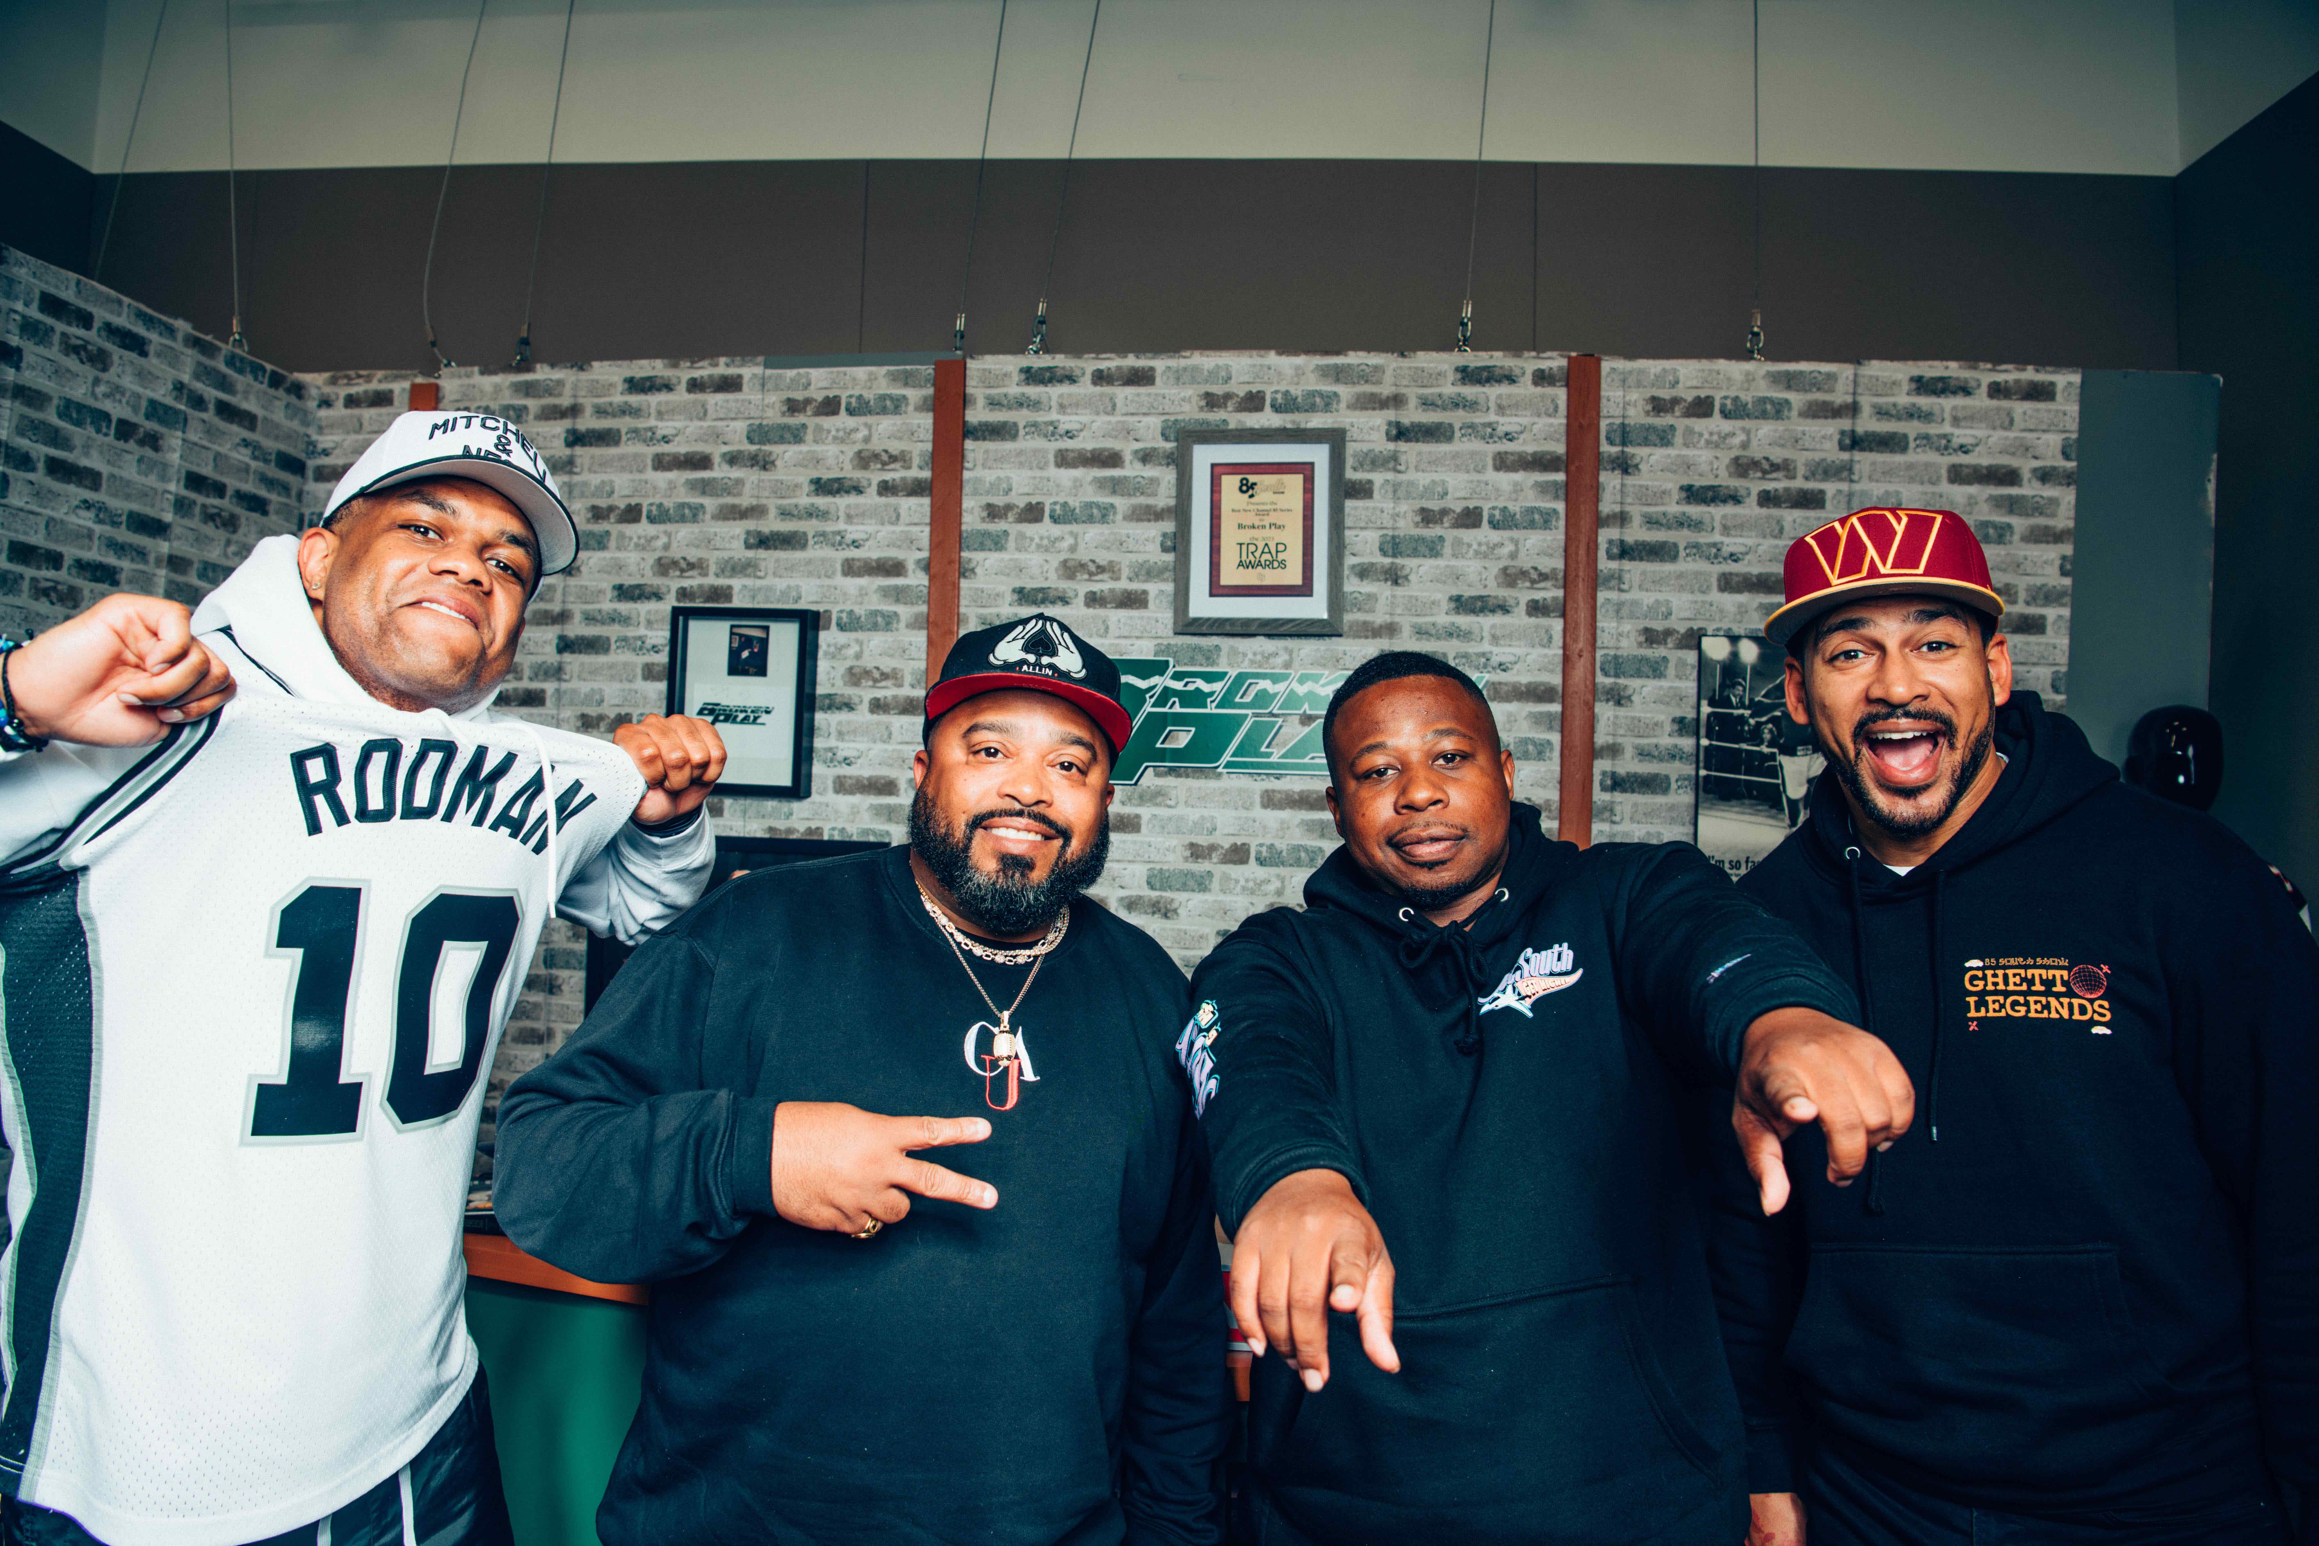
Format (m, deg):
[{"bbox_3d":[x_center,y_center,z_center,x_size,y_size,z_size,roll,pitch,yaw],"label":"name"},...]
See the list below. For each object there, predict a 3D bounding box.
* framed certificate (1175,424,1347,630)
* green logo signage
[{"bbox_3d":[0.203,-0.482,3.090,0.336,0.410,0.022,1,-1,8],"label":"framed certificate"},{"bbox_3d":[0.212,-0.100,3.100,0.885,0.250,0.020,1,-1,8],"label":"green logo signage"}]

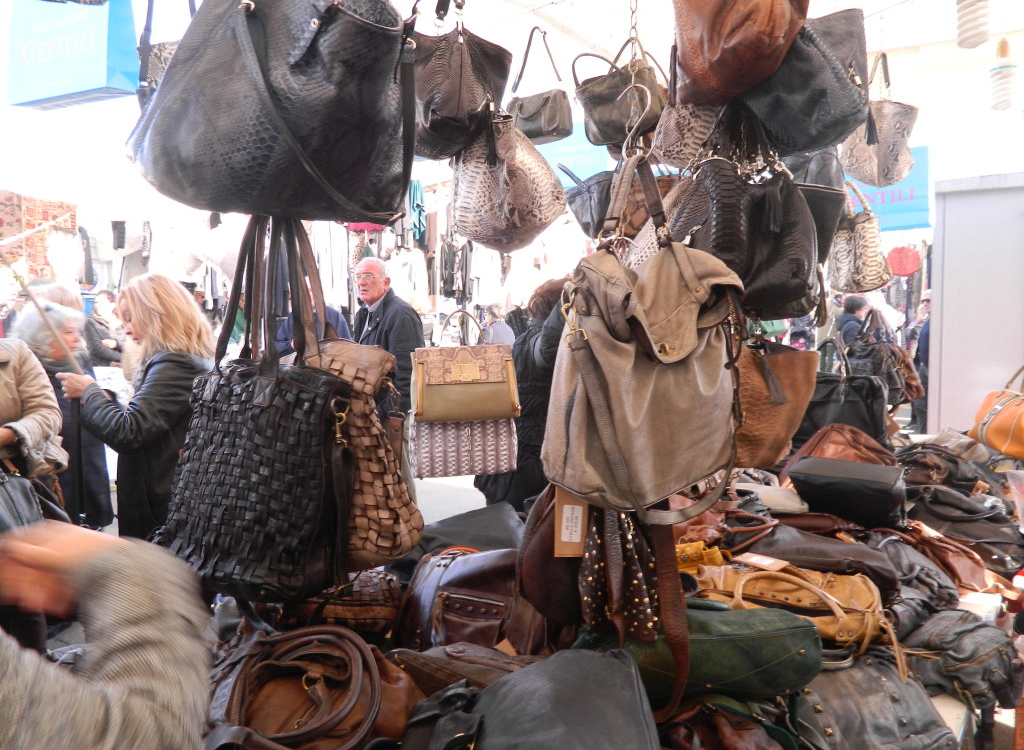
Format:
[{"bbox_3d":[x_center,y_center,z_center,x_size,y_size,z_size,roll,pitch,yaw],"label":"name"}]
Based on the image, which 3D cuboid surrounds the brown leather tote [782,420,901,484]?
[{"bbox_3d":[1.045,0.267,2.650,0.370,0.230,0.200,1,4,17],"label":"brown leather tote"}]

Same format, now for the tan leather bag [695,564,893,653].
[{"bbox_3d":[0.549,0.457,1.620,0.380,0.160,0.240,2,-15,27],"label":"tan leather bag"}]

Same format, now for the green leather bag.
[{"bbox_3d":[0.325,0.487,1.450,0.410,0.135,0.250,0,1,1],"label":"green leather bag"}]

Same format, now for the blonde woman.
[{"bbox_3d":[-1.345,0.472,3.060,0.520,1.660,0.500,-1,4,-14],"label":"blonde woman"}]

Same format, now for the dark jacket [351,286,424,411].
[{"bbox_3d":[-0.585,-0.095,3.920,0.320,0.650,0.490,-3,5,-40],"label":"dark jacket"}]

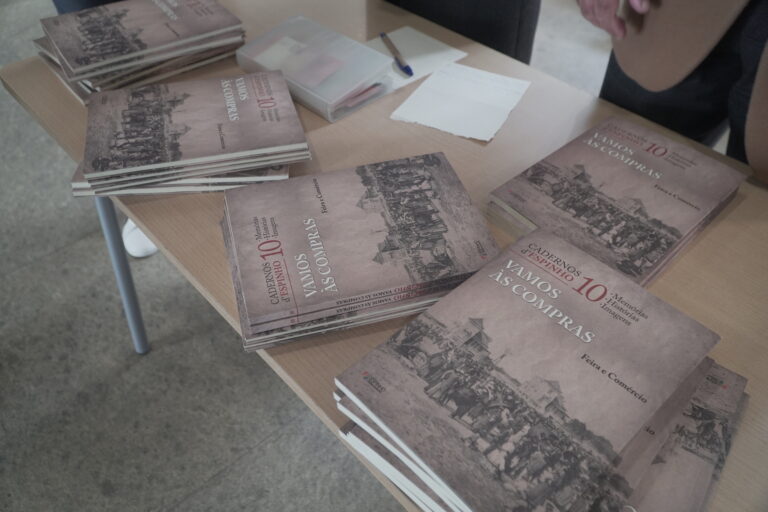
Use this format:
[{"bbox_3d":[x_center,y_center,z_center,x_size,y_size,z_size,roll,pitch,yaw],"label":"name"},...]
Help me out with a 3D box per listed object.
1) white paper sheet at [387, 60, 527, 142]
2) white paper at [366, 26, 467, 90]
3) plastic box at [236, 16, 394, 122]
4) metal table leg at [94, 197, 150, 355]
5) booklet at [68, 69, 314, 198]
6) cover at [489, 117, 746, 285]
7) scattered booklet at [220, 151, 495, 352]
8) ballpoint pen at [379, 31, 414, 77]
[{"bbox_3d":[0.127,-0.243,0.887,0.145,0.002,0.199,23,50,20],"label":"white paper sheet"},{"bbox_3d":[0.021,-0.335,0.975,0.201,0.002,0.144,-34,55,-29],"label":"white paper"},{"bbox_3d":[-0.111,-0.307,0.924,0.225,0.031,0.150,32,53,26],"label":"plastic box"},{"bbox_3d":[-0.545,-0.011,1.174,0.035,0.700,0.035,-30,59,-34],"label":"metal table leg"},{"bbox_3d":[-0.260,-0.168,0.778,0.280,0.035,0.210,-12,47,-12],"label":"booklet"},{"bbox_3d":[0.291,-0.078,0.716,0.268,0.023,0.197,-33,55,-29],"label":"cover"},{"bbox_3d":[-0.025,-0.022,0.633,0.268,0.029,0.197,-12,47,-13],"label":"scattered booklet"},{"bbox_3d":[0.021,-0.343,0.976,0.012,0.012,0.150,-13,47,-13],"label":"ballpoint pen"}]

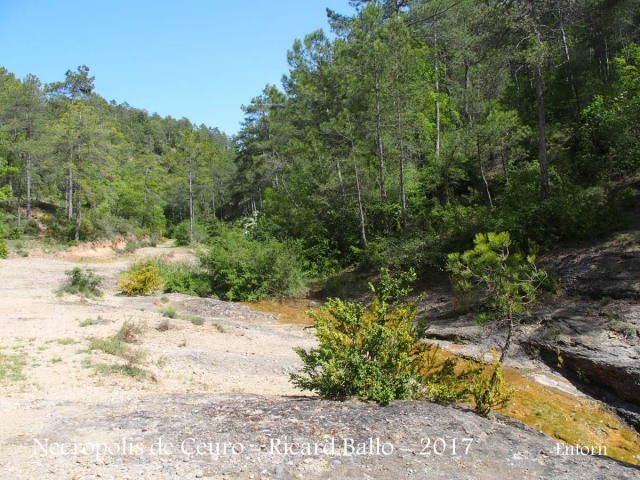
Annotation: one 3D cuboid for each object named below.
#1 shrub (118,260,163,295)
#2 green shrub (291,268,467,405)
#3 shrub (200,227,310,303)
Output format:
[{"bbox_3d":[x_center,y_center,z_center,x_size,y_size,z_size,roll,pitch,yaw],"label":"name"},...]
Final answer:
[{"bbox_3d":[-4.230,0.910,12.200,1.030,0.830,0.950,0,2,0],"label":"shrub"},{"bbox_3d":[0.575,0.940,5.100,1.680,1.280,1.350,0,2,0],"label":"green shrub"},{"bbox_3d":[-1.800,0.660,14.000,2.900,1.900,2.500,0,2,0],"label":"shrub"}]

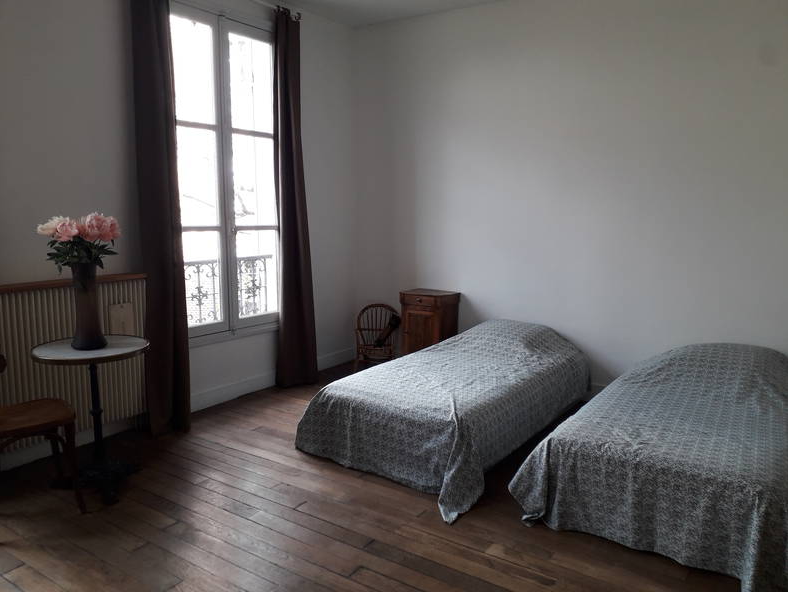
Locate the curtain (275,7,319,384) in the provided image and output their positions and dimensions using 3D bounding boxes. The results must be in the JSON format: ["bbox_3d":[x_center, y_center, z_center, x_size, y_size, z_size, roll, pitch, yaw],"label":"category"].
[{"bbox_3d":[-0.767,-0.682,4.689,0.190,2.788,0.320,5,9,34],"label":"curtain"}]

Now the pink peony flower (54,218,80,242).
[{"bbox_3d":[-1.579,-0.316,2.974,0.122,0.109,0.122,-4,9,-28],"label":"pink peony flower"}]

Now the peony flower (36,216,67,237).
[{"bbox_3d":[-1.703,-0.346,3.063,0.144,0.098,0.136,-4,9,-29],"label":"peony flower"}]

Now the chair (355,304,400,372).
[{"bbox_3d":[-0.148,0.361,5.364,0.360,0.538,0.340,0,8,2],"label":"chair"}]

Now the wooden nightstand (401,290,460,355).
[{"bbox_3d":[0.293,0.322,5.039,0.388,0.707,0.313,5,9,34],"label":"wooden nightstand"}]

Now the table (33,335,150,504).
[{"bbox_3d":[-1.454,0.597,3.015,0.530,0.707,0.530,0,8,0],"label":"table"}]

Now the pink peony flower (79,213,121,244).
[{"bbox_3d":[-1.445,-0.336,3.022,0.209,0.133,0.156,-4,9,-25],"label":"pink peony flower"}]

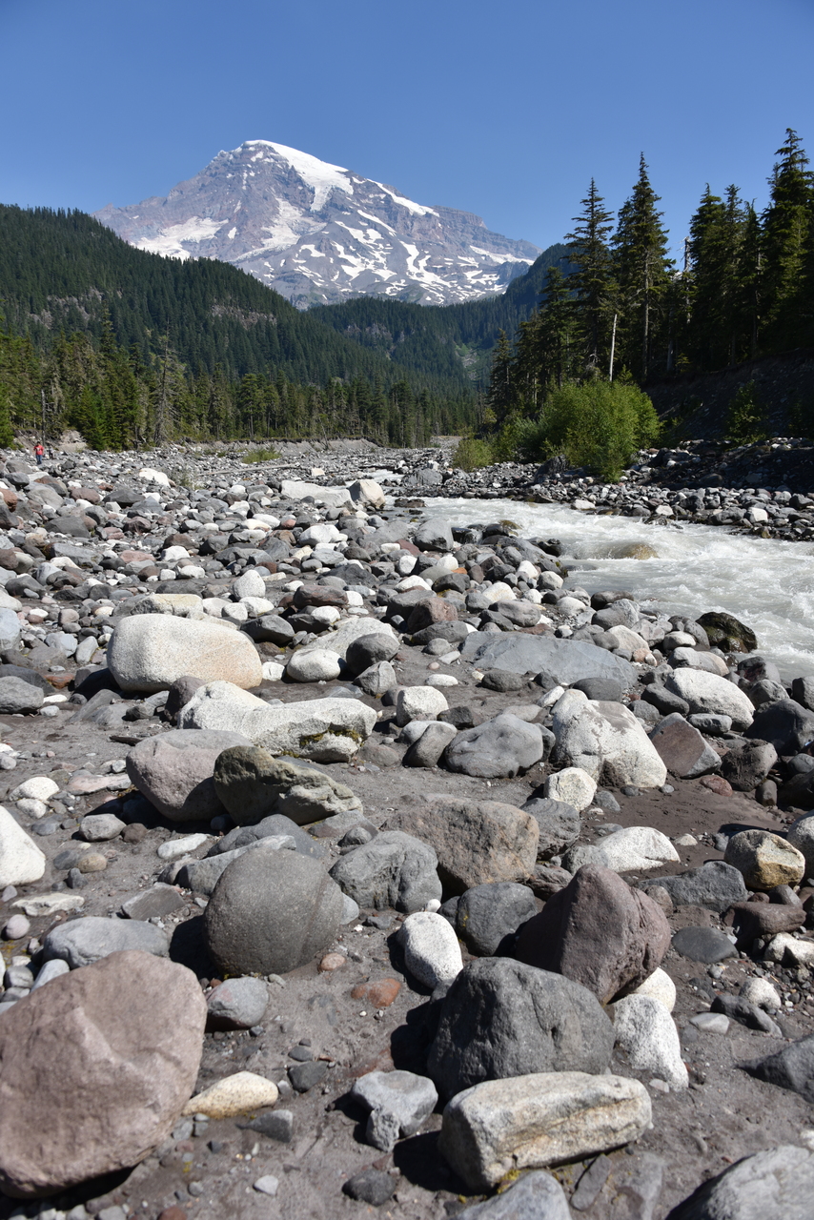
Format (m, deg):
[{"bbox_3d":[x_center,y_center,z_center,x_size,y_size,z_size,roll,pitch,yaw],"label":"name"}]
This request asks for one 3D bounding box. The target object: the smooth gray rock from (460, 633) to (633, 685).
[{"bbox_3d":[0.980,0.350,6.719,1.229,0.266,0.738,6,11,34],"label":"smooth gray rock"}]

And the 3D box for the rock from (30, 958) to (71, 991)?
[{"bbox_3d":[-0.927,0.967,2.472,0.111,0.114,0.122,-5,10,-30],"label":"rock"}]

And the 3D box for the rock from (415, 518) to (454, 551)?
[{"bbox_3d":[0.402,-1.111,14.079,0.592,0.472,0.474,0,9,0],"label":"rock"}]

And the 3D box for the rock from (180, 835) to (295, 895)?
[{"bbox_3d":[-0.536,0.827,3.052,0.405,0.186,0.194,-5,10,-30],"label":"rock"}]

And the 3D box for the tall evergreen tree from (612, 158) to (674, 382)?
[{"bbox_3d":[21.214,-29.962,83.484,5.366,18.937,5.366,0,9,0],"label":"tall evergreen tree"}]

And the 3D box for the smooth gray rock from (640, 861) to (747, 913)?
[{"bbox_3d":[1.004,0.981,3.370,0.382,0.132,0.248,0,9,0],"label":"smooth gray rock"}]

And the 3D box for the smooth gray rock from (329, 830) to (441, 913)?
[{"bbox_3d":[-0.079,0.931,3.392,0.399,0.243,0.319,0,9,0],"label":"smooth gray rock"}]

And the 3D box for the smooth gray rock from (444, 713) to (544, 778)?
[{"bbox_3d":[0.401,0.629,4.370,0.455,0.290,0.341,0,9,0],"label":"smooth gray rock"}]

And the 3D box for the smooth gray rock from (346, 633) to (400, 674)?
[{"bbox_3d":[-0.221,0.297,6.293,0.360,0.283,0.306,0,9,0],"label":"smooth gray rock"}]

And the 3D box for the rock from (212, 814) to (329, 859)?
[{"bbox_3d":[-0.482,0.798,3.284,0.420,0.175,0.273,0,9,0],"label":"rock"}]

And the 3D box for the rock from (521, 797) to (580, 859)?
[{"bbox_3d":[0.536,0.855,3.734,0.276,0.212,0.221,0,9,0],"label":"rock"}]

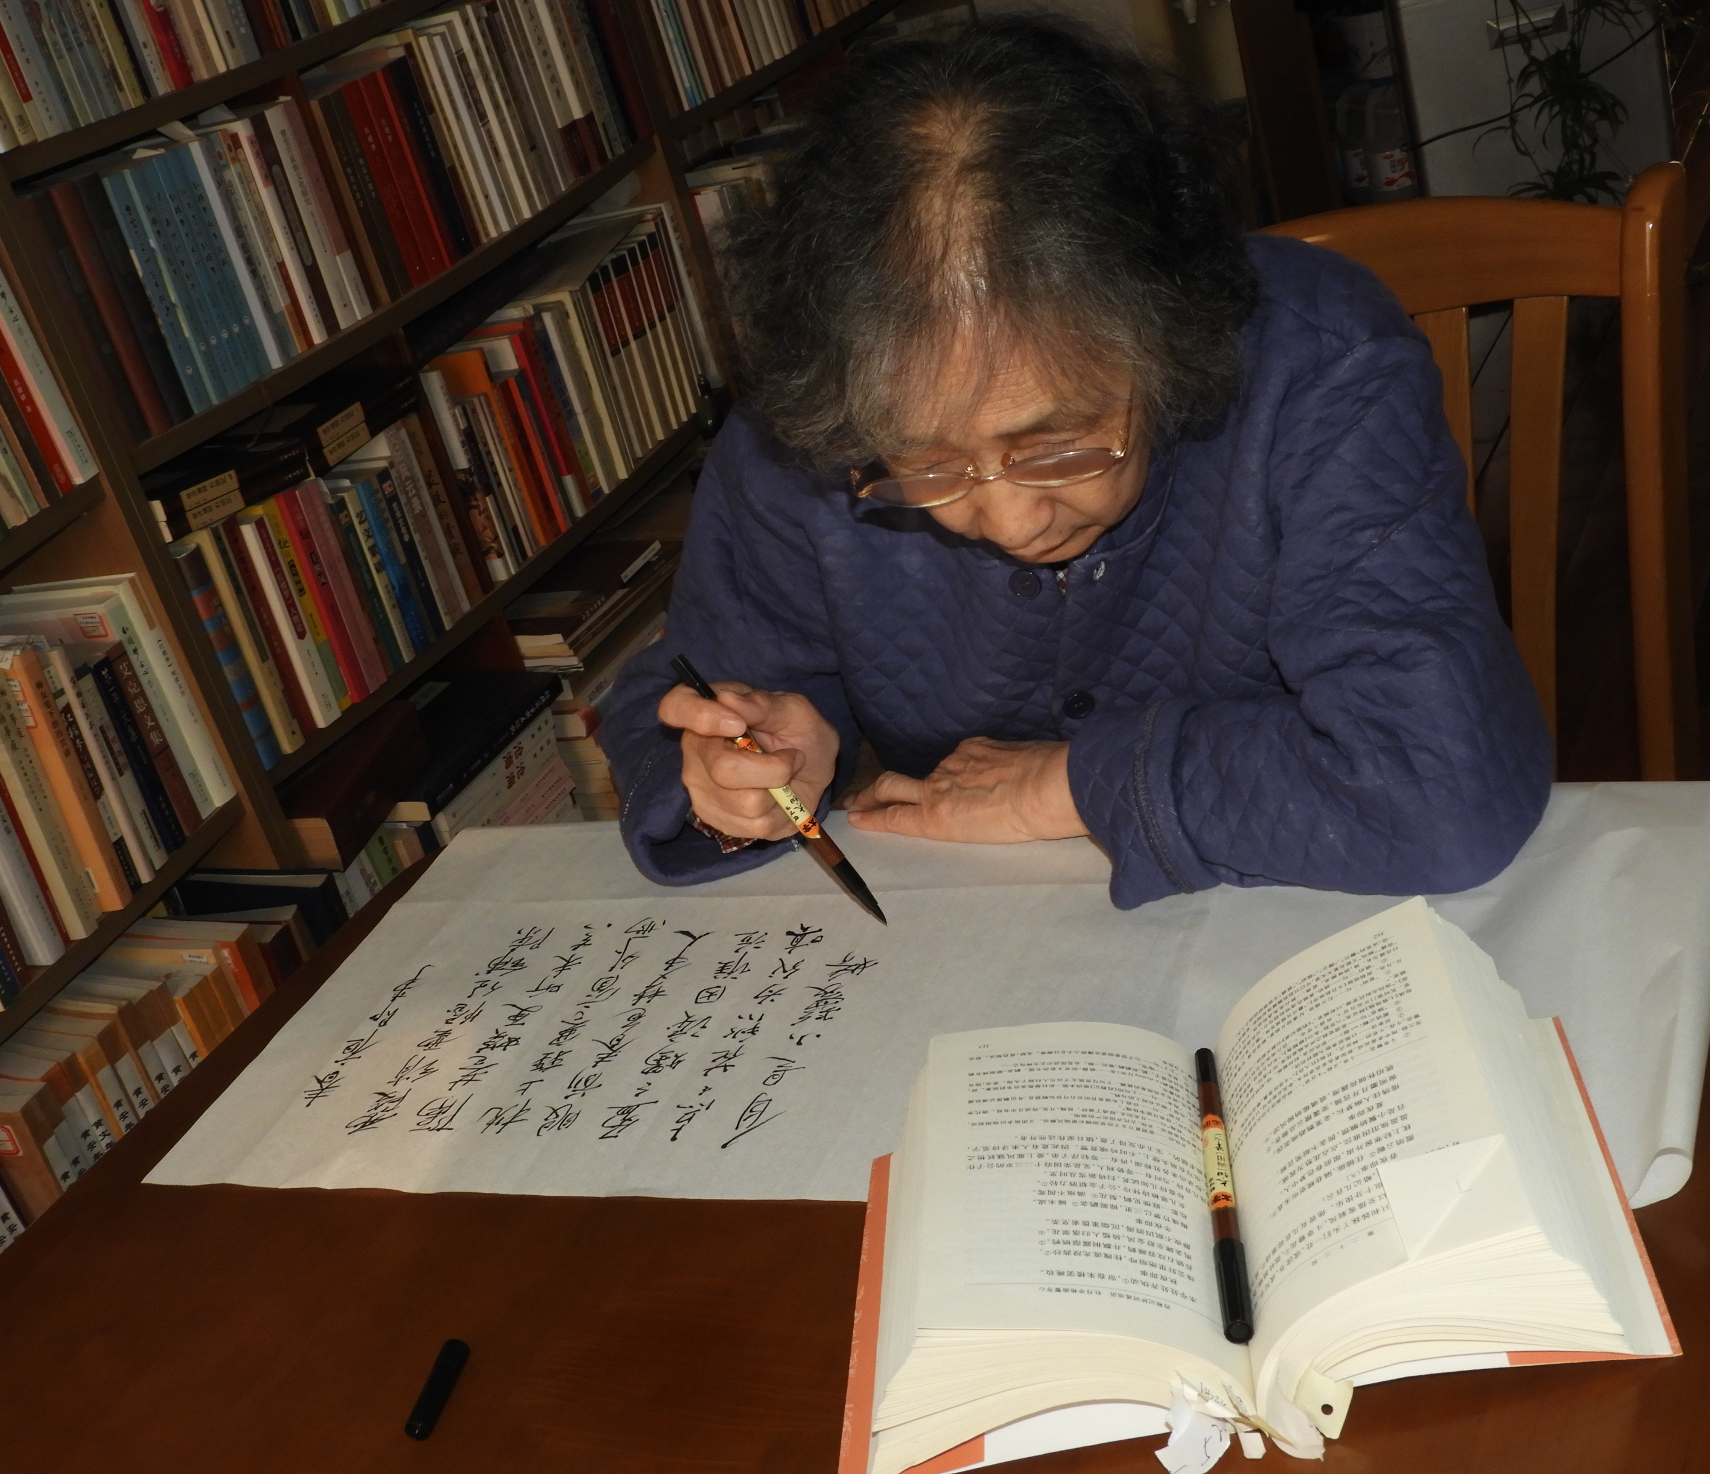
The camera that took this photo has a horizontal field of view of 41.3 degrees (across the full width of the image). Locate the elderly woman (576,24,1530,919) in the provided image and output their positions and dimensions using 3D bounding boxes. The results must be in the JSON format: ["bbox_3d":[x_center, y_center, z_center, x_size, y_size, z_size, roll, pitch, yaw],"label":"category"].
[{"bbox_3d":[0.176,0.191,1.318,0.560,1.150,0.580,-7,26,22],"label":"elderly woman"}]

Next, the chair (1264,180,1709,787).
[{"bbox_3d":[0.313,0.216,1.417,0.460,0.950,0.530,-3,27,29],"label":"chair"}]

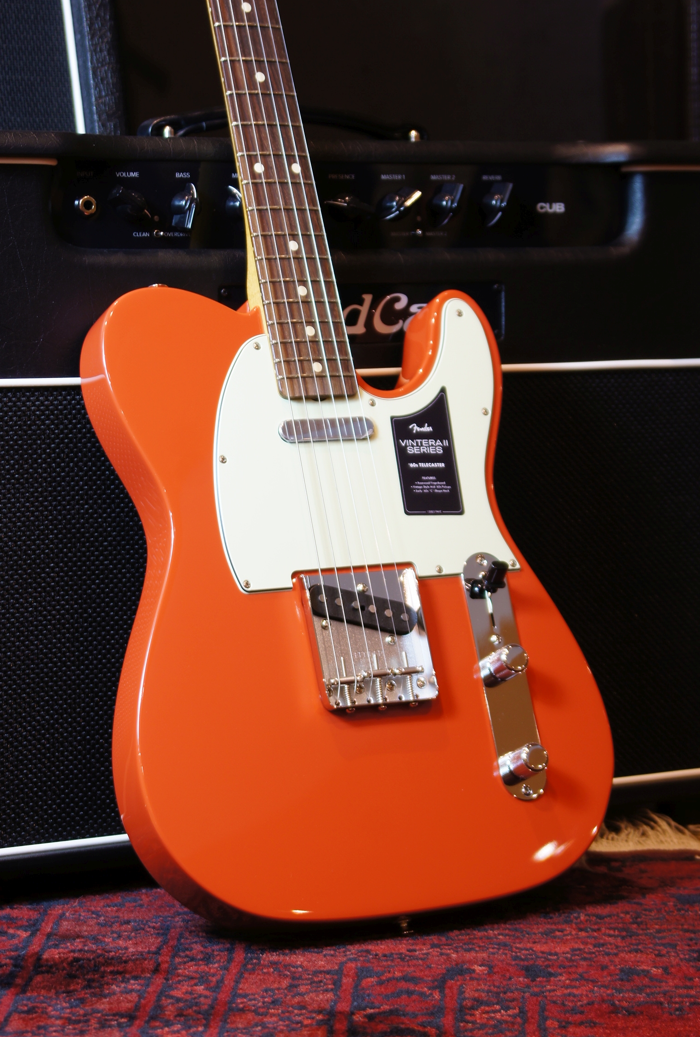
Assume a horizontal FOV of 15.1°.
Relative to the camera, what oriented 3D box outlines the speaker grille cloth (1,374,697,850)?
[{"bbox_3d":[0.015,0.050,1.769,0.570,0.288,0.015,-3,6,-27],"label":"speaker grille cloth"}]

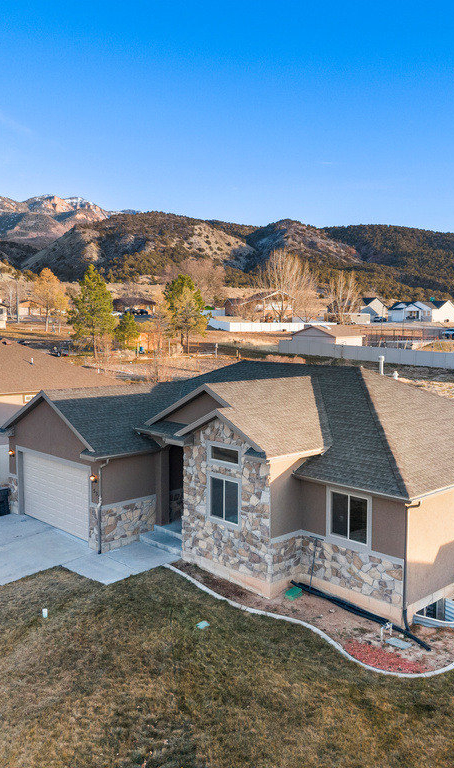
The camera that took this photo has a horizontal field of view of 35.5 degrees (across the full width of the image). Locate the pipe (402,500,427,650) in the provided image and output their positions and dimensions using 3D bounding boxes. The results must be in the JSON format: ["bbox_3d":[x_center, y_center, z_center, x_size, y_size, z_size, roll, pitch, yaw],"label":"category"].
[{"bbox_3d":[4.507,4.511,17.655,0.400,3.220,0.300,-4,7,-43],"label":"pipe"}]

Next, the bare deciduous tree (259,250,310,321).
[{"bbox_3d":[12.866,-21.393,157.271,11.300,16.369,11.300,1,5,5],"label":"bare deciduous tree"}]

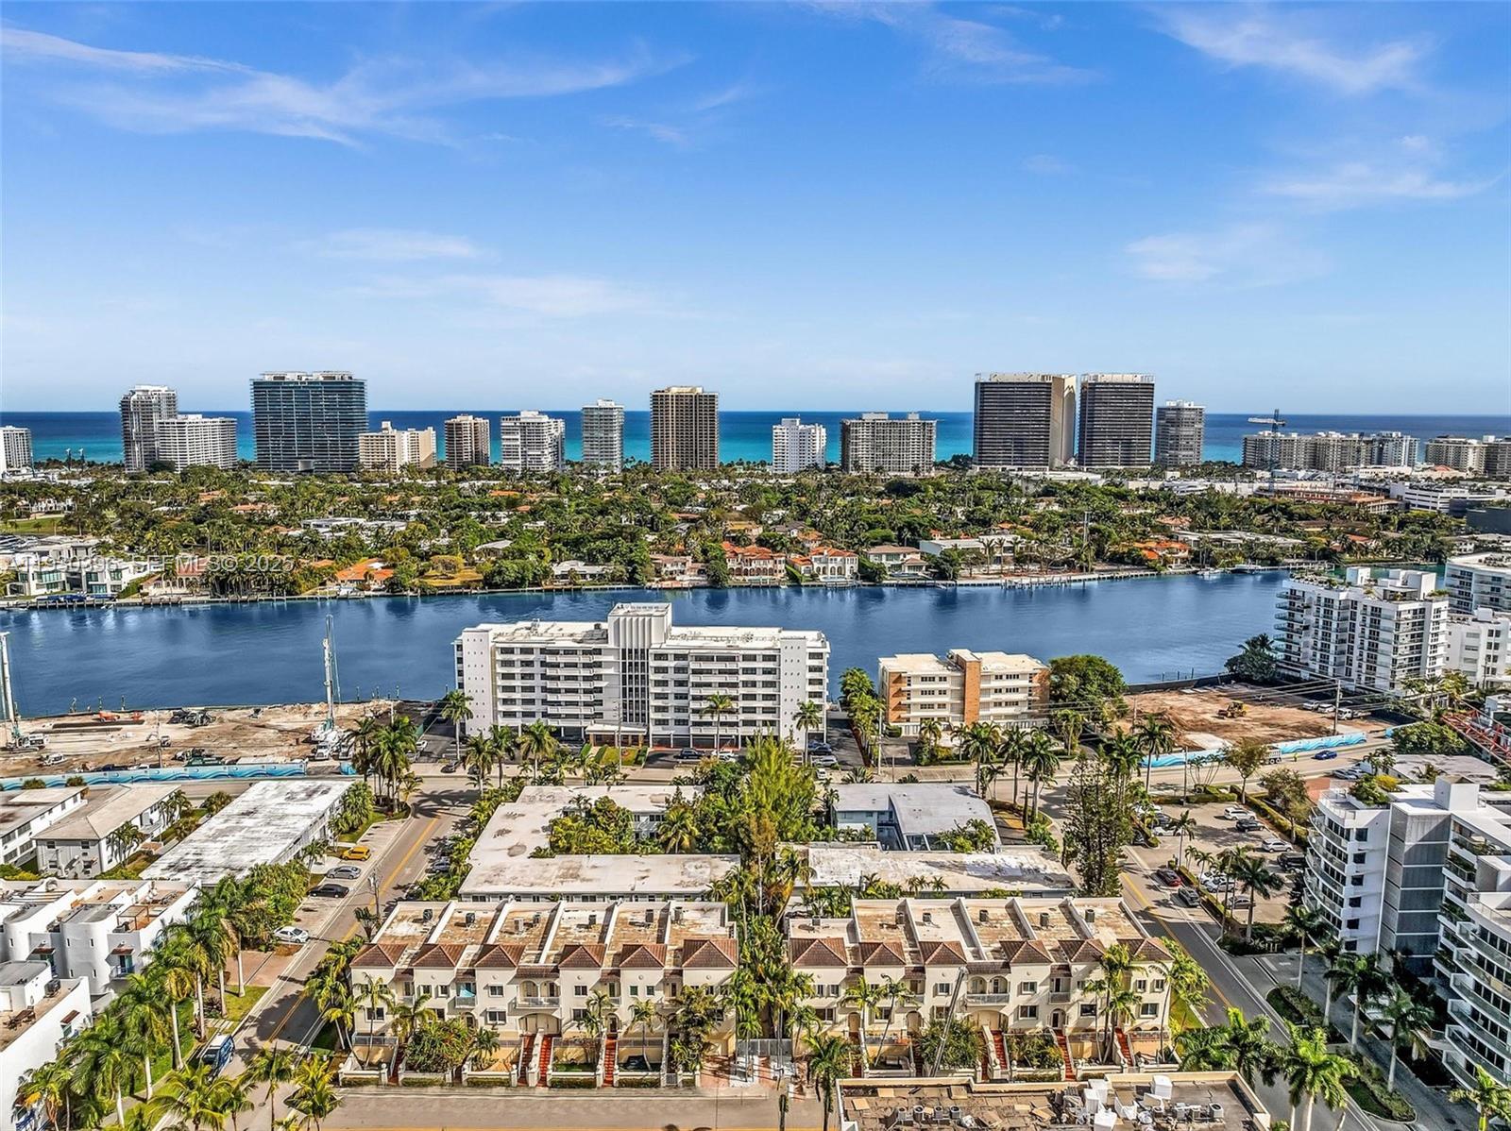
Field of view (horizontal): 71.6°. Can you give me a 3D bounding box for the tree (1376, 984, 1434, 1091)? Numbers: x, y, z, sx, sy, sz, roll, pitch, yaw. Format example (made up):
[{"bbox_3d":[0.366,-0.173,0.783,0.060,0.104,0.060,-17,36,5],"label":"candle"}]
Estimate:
[{"bbox_3d":[61.170,45.240,99.807,5.400,11.000,5.400,0,9,0],"label":"tree"}]

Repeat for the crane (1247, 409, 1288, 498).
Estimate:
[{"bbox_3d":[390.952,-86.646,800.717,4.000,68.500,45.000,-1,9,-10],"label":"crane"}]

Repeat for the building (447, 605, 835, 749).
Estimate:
[{"bbox_3d":[-21.966,21.588,213.833,74.000,27.300,17.000,1,9,5],"label":"building"}]

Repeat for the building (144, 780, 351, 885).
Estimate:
[{"bbox_3d":[-72.000,40.620,150.950,15.200,6.200,36.300,0,9,-1],"label":"building"}]

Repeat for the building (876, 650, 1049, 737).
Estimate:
[{"bbox_3d":[42.477,25.525,215.455,33.140,15.300,13.500,-1,9,-5],"label":"building"}]

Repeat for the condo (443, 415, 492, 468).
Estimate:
[{"bbox_3d":[-262.034,-108.084,952.805,33.400,55.400,28.000,0,9,2],"label":"condo"}]

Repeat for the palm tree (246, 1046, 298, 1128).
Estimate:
[{"bbox_3d":[-41.270,46.215,88.973,4.700,11.780,4.700,0,9,0],"label":"palm tree"}]

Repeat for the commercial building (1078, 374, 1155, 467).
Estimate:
[{"bbox_3d":[356.080,-139.580,1040.710,65.740,98.410,26.000,-1,9,-6],"label":"commercial building"}]

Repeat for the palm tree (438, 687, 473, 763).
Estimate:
[{"bbox_3d":[-56.592,30.334,199.090,6.000,14.200,6.000,0,9,0],"label":"palm tree"}]

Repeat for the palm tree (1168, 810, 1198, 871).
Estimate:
[{"bbox_3d":[61.650,39.530,150.390,4.200,9.140,4.200,0,9,0],"label":"palm tree"}]

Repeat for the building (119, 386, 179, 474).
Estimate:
[{"bbox_3d":[-563.138,-125.094,972.759,34.090,81.520,33.000,0,9,2],"label":"building"}]

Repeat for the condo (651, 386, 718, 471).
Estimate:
[{"bbox_3d":[-66.550,-125.200,987.400,62.900,83.980,28.000,0,9,-4],"label":"condo"}]

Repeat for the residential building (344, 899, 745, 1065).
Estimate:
[{"bbox_3d":[-21.636,44.847,115.099,39.600,10.800,15.200,0,9,0],"label":"residential building"}]

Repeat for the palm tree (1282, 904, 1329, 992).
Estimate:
[{"bbox_3d":[61.673,42.942,117.604,5.100,10.220,5.100,0,9,0],"label":"palm tree"}]

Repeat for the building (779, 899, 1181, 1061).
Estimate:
[{"bbox_3d":[23.564,44.805,116.286,39.300,10.800,15.400,0,9,0],"label":"building"}]

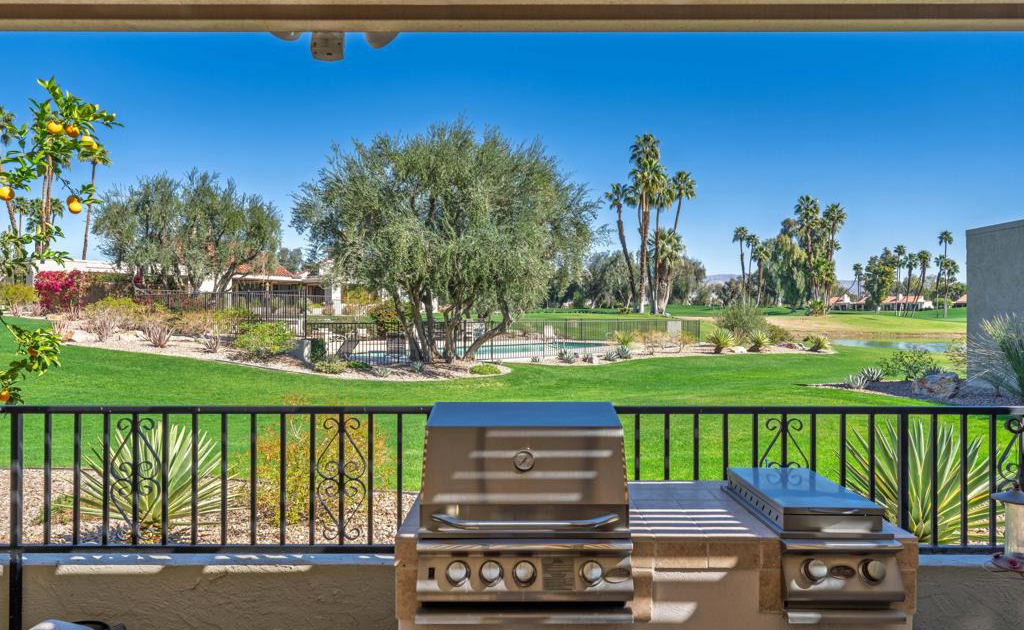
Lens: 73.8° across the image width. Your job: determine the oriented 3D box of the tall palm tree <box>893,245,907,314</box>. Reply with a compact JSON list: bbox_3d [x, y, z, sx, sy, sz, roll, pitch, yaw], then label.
[{"bbox_3d":[90.973,-8.206,160.000,3.283,16.530,3.283,0,0,0],"label":"tall palm tree"}]

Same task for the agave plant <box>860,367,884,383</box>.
[{"bbox_3d":[9.403,1.552,17.800,0.626,0.417,0.600,0,0,0],"label":"agave plant"}]

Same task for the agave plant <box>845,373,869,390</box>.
[{"bbox_3d":[7.428,1.422,14.700,0.517,0.377,0.495,0,0,0],"label":"agave plant"}]

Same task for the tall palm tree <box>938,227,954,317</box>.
[{"bbox_3d":[87.868,-8.392,138.000,3.236,18.200,3.200,0,0,0],"label":"tall palm tree"}]

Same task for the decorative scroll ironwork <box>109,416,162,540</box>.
[{"bbox_3d":[-1.553,0.679,2.820,0.215,0.508,0.025,0,0,0],"label":"decorative scroll ironwork"}]

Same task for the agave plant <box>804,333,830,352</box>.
[{"bbox_3d":[13.496,1.200,30.000,1.055,0.857,1.055,0,0,0],"label":"agave plant"}]

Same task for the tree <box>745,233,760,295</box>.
[{"bbox_3d":[50.045,-10.092,142.000,3.329,14.150,3.100,0,0,0],"label":"tree"}]

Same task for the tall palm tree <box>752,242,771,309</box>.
[{"bbox_3d":[51.814,-8.220,142.000,3.746,13.318,3.746,0,0,0],"label":"tall palm tree"}]

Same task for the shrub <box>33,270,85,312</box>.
[{"bbox_3d":[-25.804,-1.372,39.000,2.750,2.343,2.200,0,0,0],"label":"shrub"}]

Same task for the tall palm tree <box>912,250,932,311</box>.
[{"bbox_3d":[95.045,-7.525,158.000,4.631,15.513,4.168,0,0,0],"label":"tall palm tree"}]

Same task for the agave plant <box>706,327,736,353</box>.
[{"bbox_3d":[8.803,1.072,28.700,1.220,1.093,1.178,0,0,0],"label":"agave plant"}]

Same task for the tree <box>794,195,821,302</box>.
[{"bbox_3d":[42.437,-9.407,98.000,3.734,15.797,3.600,0,0,0],"label":"tree"}]

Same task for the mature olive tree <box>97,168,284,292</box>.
[{"bbox_3d":[-15.930,-3.412,33.500,9.131,7.560,8.200,0,0,0],"label":"mature olive tree"}]

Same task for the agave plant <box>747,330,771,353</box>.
[{"bbox_3d":[10.794,1.145,29.700,1.001,0.936,1.001,0,0,0],"label":"agave plant"}]

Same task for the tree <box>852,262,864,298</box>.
[{"bbox_3d":[111.547,-9.511,220.000,3.708,14.830,3.708,0,0,0],"label":"tree"}]

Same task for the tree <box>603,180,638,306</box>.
[{"bbox_3d":[11.714,-7.328,73.000,3.637,13.693,3.300,0,0,0],"label":"tree"}]

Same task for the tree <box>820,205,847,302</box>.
[{"bbox_3d":[50.961,-8.784,108.000,3.957,17.884,3.957,0,0,0],"label":"tree"}]

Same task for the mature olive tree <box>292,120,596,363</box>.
[{"bbox_3d":[-2.522,-2.747,25.500,11.360,9.043,10.300,0,0,0],"label":"mature olive tree"}]

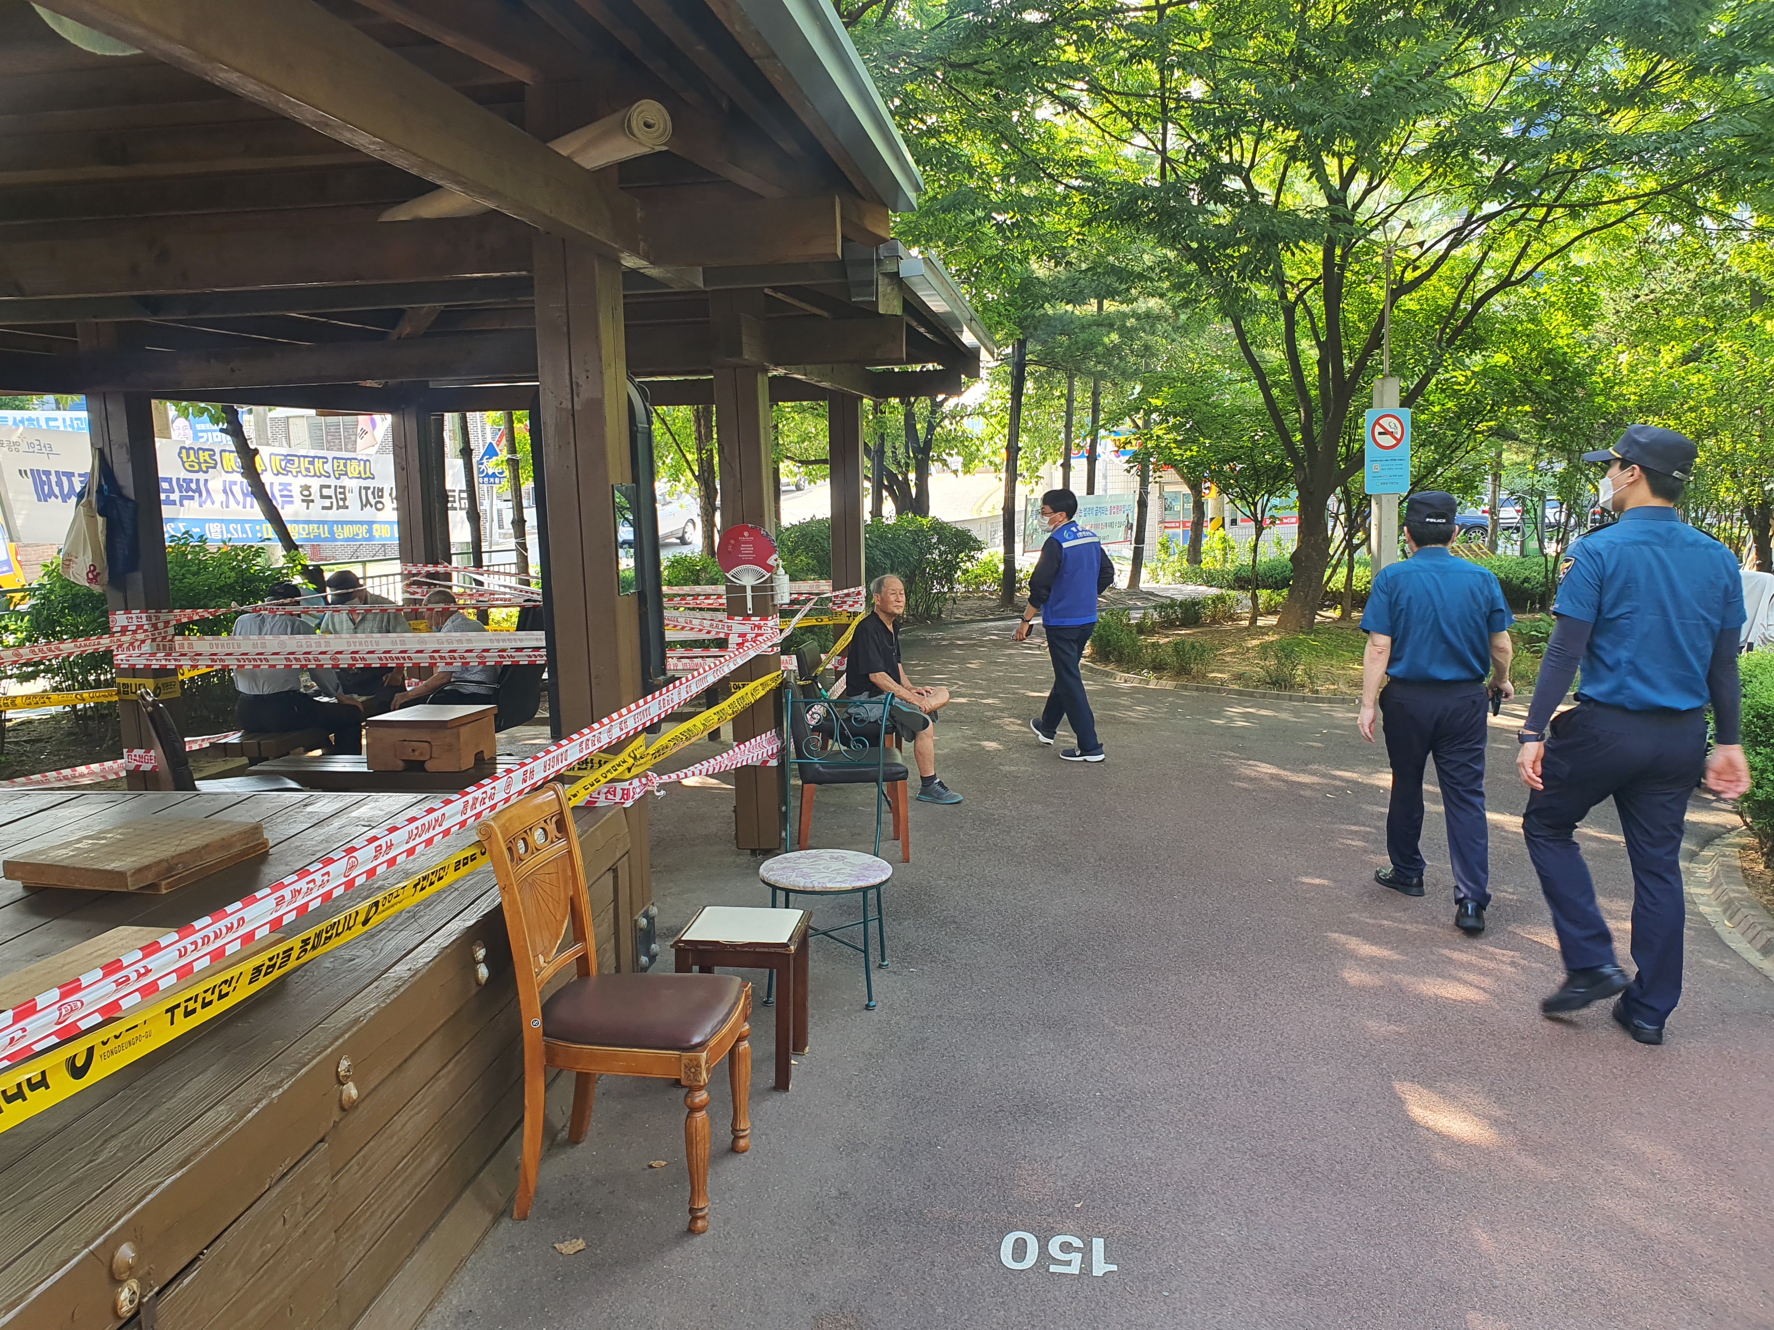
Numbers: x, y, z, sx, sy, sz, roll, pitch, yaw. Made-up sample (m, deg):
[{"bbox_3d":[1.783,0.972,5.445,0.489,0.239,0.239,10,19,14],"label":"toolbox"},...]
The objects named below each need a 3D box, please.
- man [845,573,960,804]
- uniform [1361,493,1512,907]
[{"bbox_3d":[0.078,0.141,7.582,0.660,1.240,0.520,3,9,28],"label":"man"},{"bbox_3d":[2.169,0.154,5.322,0.600,1.690,0.520,0,9,9],"label":"uniform"}]

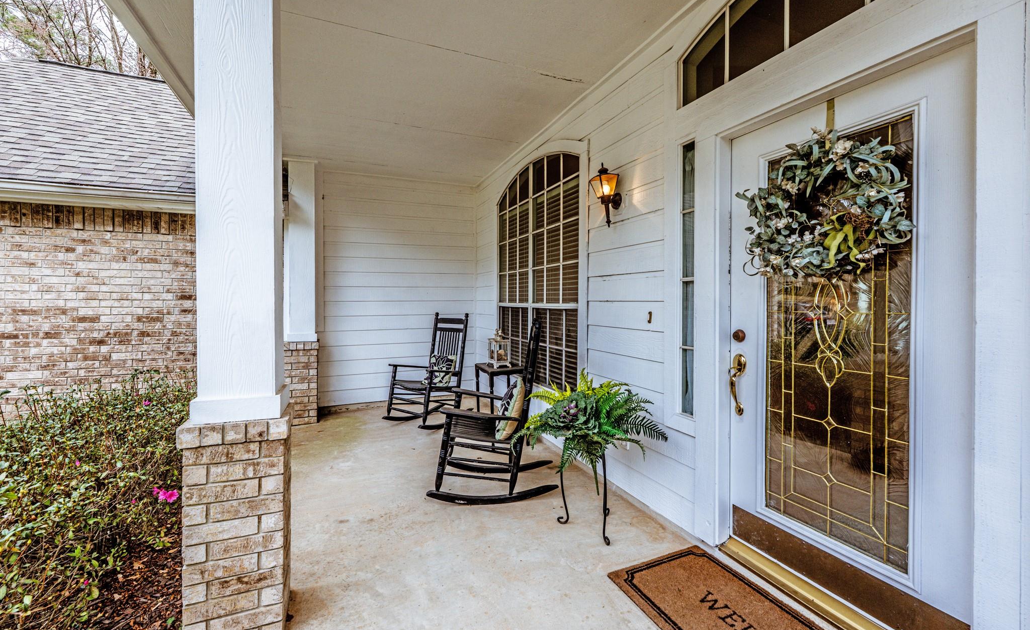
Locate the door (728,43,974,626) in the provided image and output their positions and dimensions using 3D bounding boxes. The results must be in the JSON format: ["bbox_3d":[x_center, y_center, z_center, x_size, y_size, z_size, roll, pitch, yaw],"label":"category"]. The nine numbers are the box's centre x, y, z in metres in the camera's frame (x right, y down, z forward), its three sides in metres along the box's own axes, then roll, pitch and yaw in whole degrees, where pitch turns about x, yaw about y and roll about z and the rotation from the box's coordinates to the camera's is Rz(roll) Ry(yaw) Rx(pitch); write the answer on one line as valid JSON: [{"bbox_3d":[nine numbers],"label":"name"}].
[{"bbox_3d":[1.292,0.149,1.674,0.050,2.030,0.870,-1,2,-23],"label":"door"}]

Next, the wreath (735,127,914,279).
[{"bbox_3d":[1.216,-0.438,1.603,0.150,0.570,0.600,-1,2,-23],"label":"wreath"}]

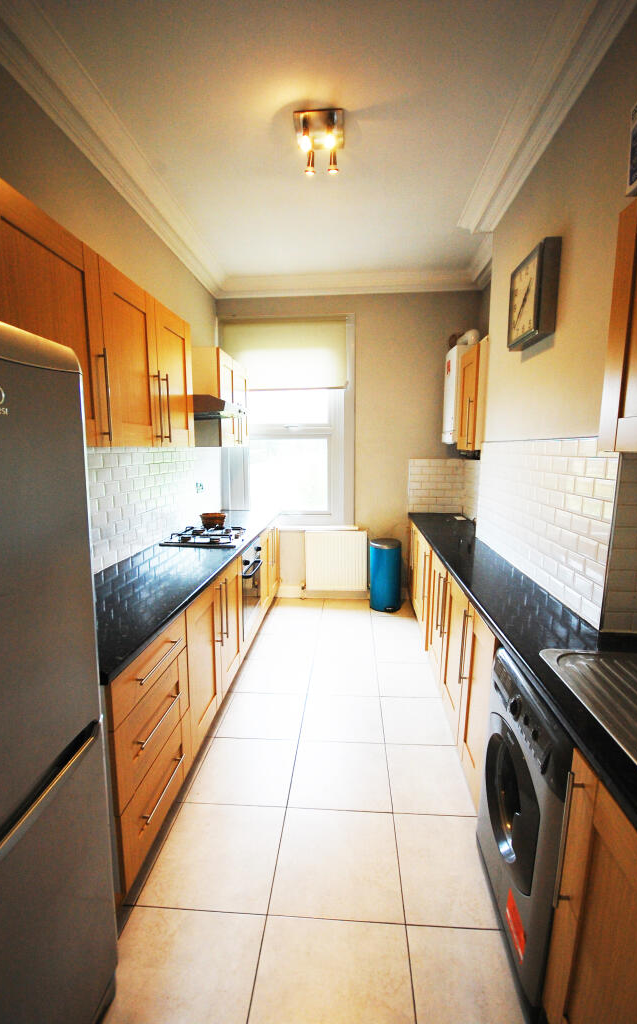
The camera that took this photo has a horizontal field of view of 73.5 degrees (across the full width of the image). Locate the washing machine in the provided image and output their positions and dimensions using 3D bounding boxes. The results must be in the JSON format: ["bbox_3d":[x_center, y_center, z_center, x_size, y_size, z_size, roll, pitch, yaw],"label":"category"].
[{"bbox_3d":[0.906,0.979,1.351,0.560,0.850,0.595,1,9,5],"label":"washing machine"}]

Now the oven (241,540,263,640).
[{"bbox_3d":[-0.763,0.543,3.205,0.570,0.592,0.597,0,9,4],"label":"oven"}]

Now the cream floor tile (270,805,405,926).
[{"bbox_3d":[0.076,1.343,1.649,0.464,0.010,0.439,0,9,4],"label":"cream floor tile"}]

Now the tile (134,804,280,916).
[{"bbox_3d":[-0.396,1.352,1.700,0.465,0.010,0.450,1,9,4],"label":"tile"}]

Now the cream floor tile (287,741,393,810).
[{"bbox_3d":[0.109,1.278,2.082,0.464,0.010,0.439,0,9,4],"label":"cream floor tile"}]

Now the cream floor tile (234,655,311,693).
[{"bbox_3d":[-0.293,1.150,3.016,0.465,0.010,0.450,1,9,4],"label":"cream floor tile"}]

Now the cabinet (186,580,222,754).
[{"bbox_3d":[-0.856,0.757,2.180,0.580,0.727,0.477,1,9,4],"label":"cabinet"}]

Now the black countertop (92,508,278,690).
[{"bbox_3d":[-0.823,0.262,2.844,0.633,0.042,3.132,0,9,4],"label":"black countertop"}]

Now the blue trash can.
[{"bbox_3d":[0.666,0.621,4.228,0.298,0.690,0.298,0,9,0],"label":"blue trash can"}]

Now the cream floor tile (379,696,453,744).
[{"bbox_3d":[0.587,1.214,2.482,0.429,0.010,0.439,0,9,4],"label":"cream floor tile"}]

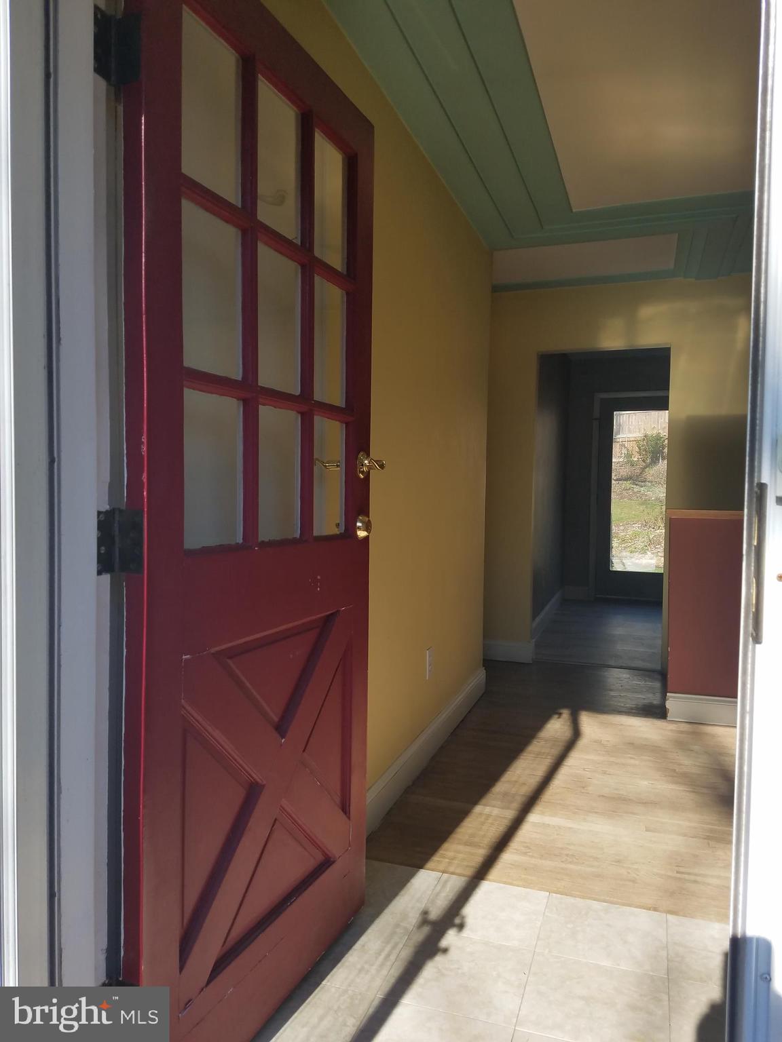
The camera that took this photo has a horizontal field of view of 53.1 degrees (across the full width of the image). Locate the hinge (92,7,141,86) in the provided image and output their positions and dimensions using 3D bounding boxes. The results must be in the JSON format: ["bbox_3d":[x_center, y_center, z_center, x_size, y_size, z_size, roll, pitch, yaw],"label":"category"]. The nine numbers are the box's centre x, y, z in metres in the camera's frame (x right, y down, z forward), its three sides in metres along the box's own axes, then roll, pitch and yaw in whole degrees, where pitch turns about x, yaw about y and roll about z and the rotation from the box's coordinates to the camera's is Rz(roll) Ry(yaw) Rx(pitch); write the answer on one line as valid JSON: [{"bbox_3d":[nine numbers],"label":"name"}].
[{"bbox_3d":[-0.415,-0.728,1.192,0.056,0.103,0.048,2,2,22],"label":"hinge"}]

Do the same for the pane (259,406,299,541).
[{"bbox_3d":[-0.241,-0.097,1.651,0.010,0.280,0.199,2,2,22],"label":"pane"}]

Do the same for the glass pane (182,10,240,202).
[{"bbox_3d":[-0.322,-0.734,1.403,0.010,0.290,0.204,2,2,22],"label":"glass pane"}]

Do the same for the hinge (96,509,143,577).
[{"bbox_3d":[-0.423,0.033,1.220,0.059,0.103,0.047,2,2,22],"label":"hinge"}]

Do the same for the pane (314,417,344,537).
[{"bbox_3d":[-0.152,-0.104,1.879,0.010,0.280,0.195,2,2,22],"label":"pane"}]

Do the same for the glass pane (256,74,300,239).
[{"bbox_3d":[-0.233,-0.741,1.627,0.010,0.290,0.199,2,2,22],"label":"glass pane"}]

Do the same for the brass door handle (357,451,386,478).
[{"bbox_3d":[-0.056,-0.143,1.966,0.066,0.071,0.128,2,2,22],"label":"brass door handle"}]

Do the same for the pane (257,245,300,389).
[{"bbox_3d":[-0.237,-0.414,1.639,0.010,0.290,0.199,2,2,22],"label":"pane"}]

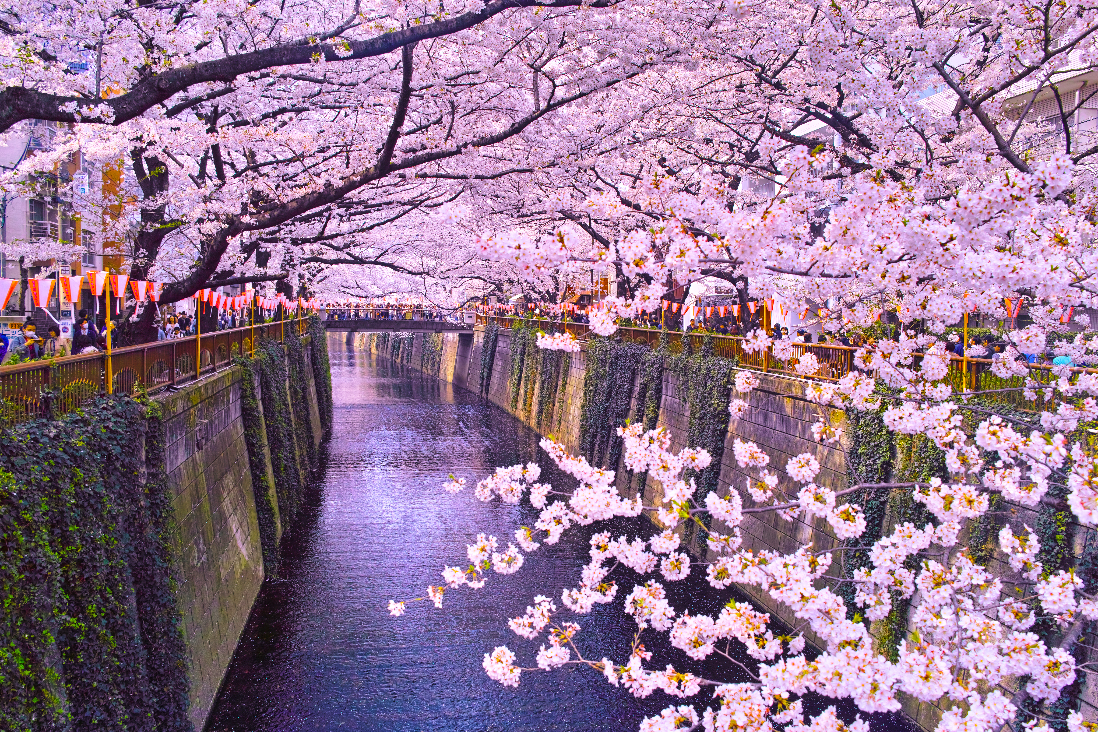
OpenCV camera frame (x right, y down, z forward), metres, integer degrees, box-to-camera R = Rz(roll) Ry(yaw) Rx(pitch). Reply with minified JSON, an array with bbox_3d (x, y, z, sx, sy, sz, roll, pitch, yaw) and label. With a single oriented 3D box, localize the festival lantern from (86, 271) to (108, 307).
[{"bbox_3d":[-7.616,-1.310,14.400,0.370,0.600,0.350,0,4,-8],"label":"festival lantern"}]

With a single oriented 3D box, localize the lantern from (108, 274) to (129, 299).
[{"bbox_3d":[-7.766,-1.416,15.400,0.370,0.460,0.350,0,4,-8],"label":"lantern"}]

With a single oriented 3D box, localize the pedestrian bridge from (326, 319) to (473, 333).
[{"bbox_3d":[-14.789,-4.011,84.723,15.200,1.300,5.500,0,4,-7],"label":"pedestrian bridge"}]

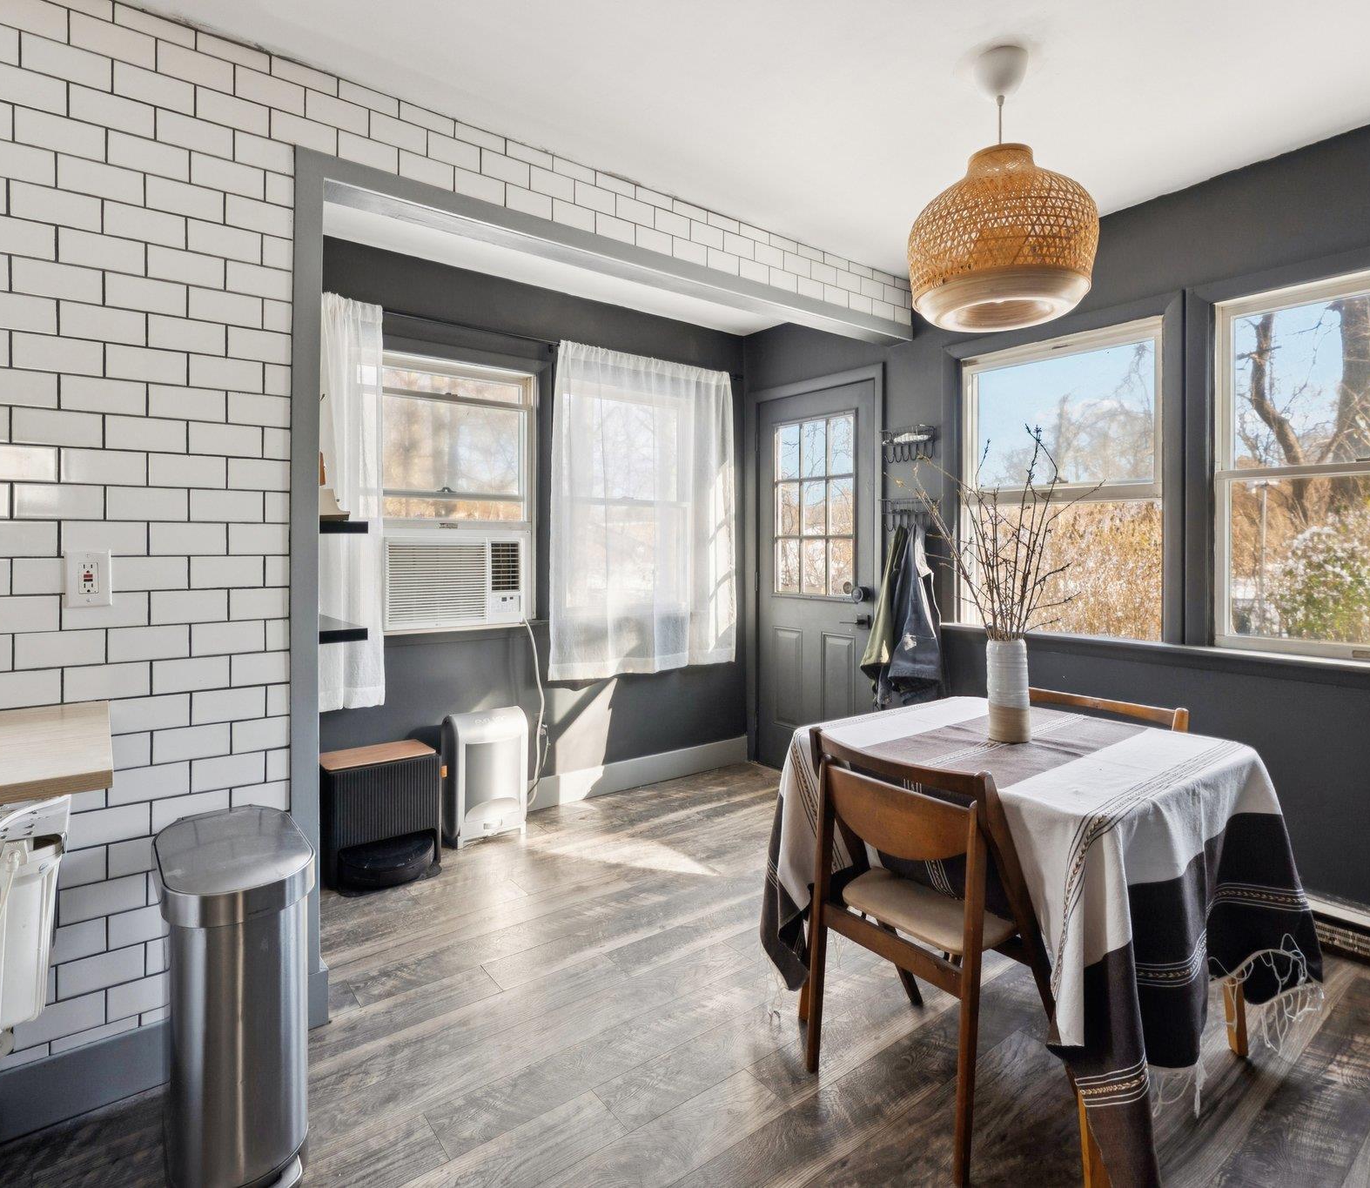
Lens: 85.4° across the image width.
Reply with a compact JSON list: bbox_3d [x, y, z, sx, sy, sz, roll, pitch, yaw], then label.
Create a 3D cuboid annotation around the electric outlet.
[{"bbox_3d":[-1.286,-0.033,1.603,0.079,0.124,0.012,-2,3,-37],"label":"electric outlet"}]

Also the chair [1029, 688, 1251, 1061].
[{"bbox_3d":[1.020,0.700,1.985,0.490,0.810,0.460,-2,3,-37],"label":"chair"}]

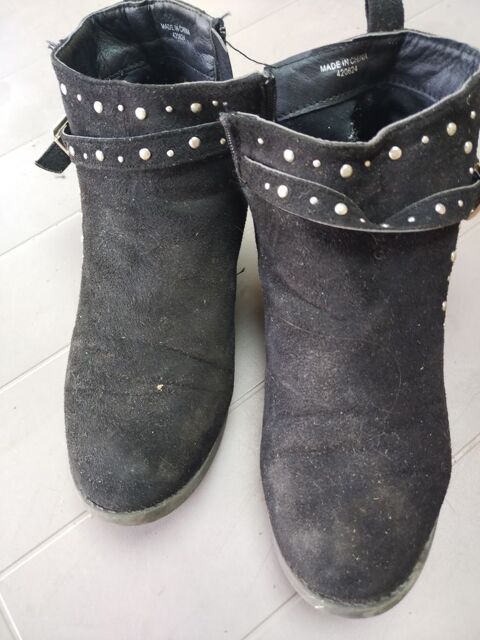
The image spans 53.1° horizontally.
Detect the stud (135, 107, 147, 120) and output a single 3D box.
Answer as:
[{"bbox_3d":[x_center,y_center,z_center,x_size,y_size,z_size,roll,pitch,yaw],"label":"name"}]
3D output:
[{"bbox_3d":[-0.051,-0.107,0.249,0.006,0.006,0.003,8,40,10],"label":"stud"}]

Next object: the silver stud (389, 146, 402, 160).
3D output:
[{"bbox_3d":[0.073,-0.078,0.224,0.006,0.006,0.003,-14,36,-1],"label":"silver stud"}]

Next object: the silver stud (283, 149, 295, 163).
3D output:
[{"bbox_3d":[0.023,-0.078,0.229,0.006,0.006,0.003,24,42,17],"label":"silver stud"}]

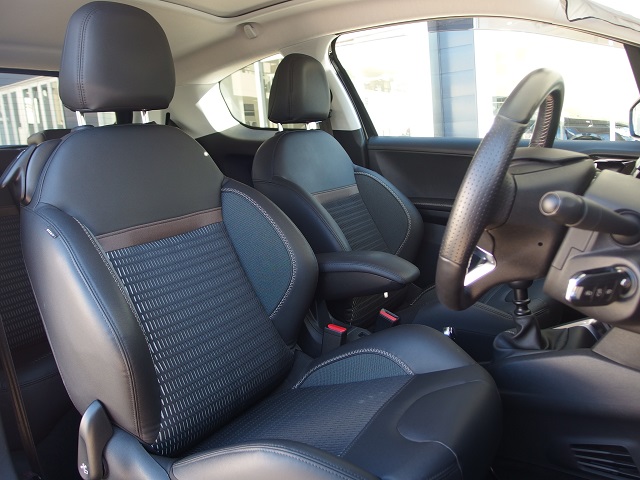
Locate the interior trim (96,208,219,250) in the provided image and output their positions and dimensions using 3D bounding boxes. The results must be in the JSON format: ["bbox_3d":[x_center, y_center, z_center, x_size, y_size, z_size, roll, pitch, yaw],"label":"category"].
[{"bbox_3d":[-0.285,-0.025,0.990,0.016,0.032,0.320,-37,-11,32],"label":"interior trim"}]

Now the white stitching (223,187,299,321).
[{"bbox_3d":[-0.133,0.003,1.094,0.100,0.320,0.090,-37,-11,32],"label":"white stitching"}]

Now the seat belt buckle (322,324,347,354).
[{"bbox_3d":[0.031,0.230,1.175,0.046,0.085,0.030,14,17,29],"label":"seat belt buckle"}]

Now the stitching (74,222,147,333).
[{"bbox_3d":[-0.340,0.056,0.835,0.060,0.250,0.045,-37,-11,32],"label":"stitching"}]

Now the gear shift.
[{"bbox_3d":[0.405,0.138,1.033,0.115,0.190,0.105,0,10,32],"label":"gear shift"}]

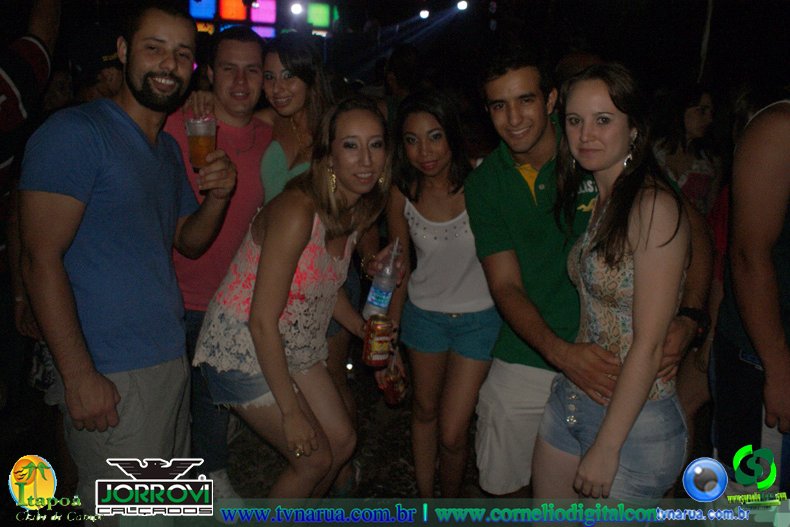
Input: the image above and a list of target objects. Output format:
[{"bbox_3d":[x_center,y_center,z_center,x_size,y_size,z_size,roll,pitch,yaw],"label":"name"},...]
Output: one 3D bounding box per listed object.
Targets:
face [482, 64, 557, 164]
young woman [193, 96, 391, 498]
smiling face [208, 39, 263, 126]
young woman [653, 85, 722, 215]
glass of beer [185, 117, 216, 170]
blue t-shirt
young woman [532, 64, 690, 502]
[{"bbox_3d":[0.293,-0.352,1.390,0.165,0.220,0.180,-7,13,21],"label":"face"},{"bbox_3d":[-0.290,0.345,1.673,0.540,1.550,0.460,11,18,39],"label":"young woman"},{"bbox_3d":[-0.439,-0.504,1.640,0.160,0.225,0.180,-3,14,-20],"label":"smiling face"},{"bbox_3d":[1.199,0.066,2.598,0.430,1.620,0.280,5,13,7],"label":"young woman"},{"bbox_3d":[-0.457,-0.281,1.400,0.073,0.120,0.073,-1,13,-18],"label":"glass of beer"},{"bbox_3d":[-0.693,-0.077,1.470,0.280,0.620,0.450,13,16,38],"label":"blue t-shirt"},{"bbox_3d":[0.480,0.384,1.436,0.300,1.640,0.430,-8,16,-29],"label":"young woman"}]

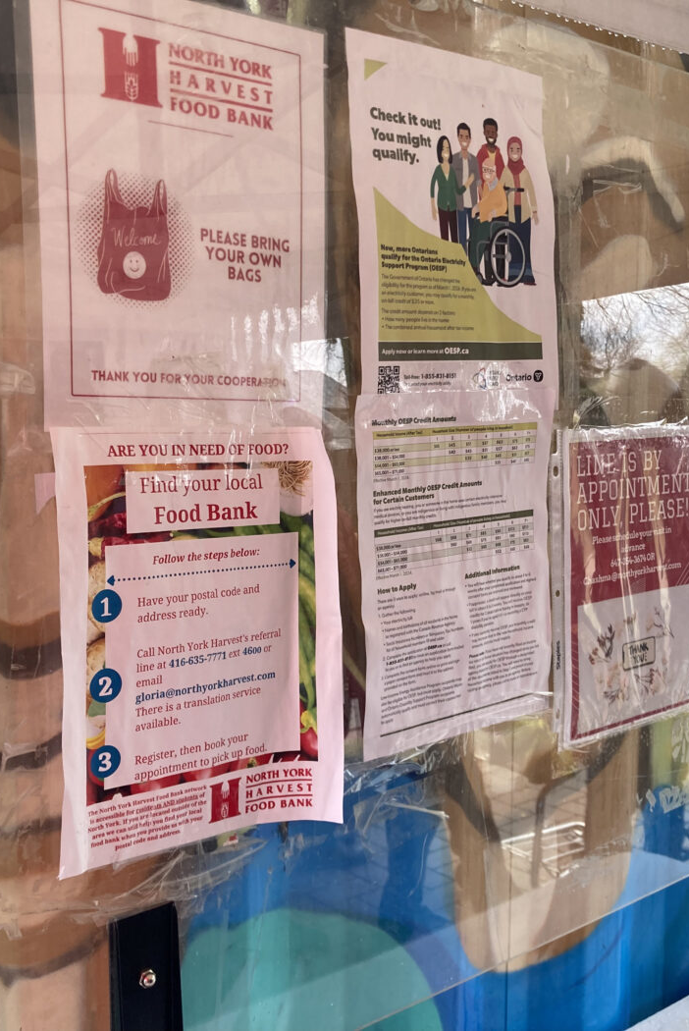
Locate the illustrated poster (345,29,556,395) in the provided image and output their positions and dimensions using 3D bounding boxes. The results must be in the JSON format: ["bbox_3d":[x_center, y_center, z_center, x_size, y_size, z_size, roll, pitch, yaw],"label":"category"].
[{"bbox_3d":[0.090,-0.218,0.876,0.216,0.279,0.010,-6,7,-39],"label":"illustrated poster"}]

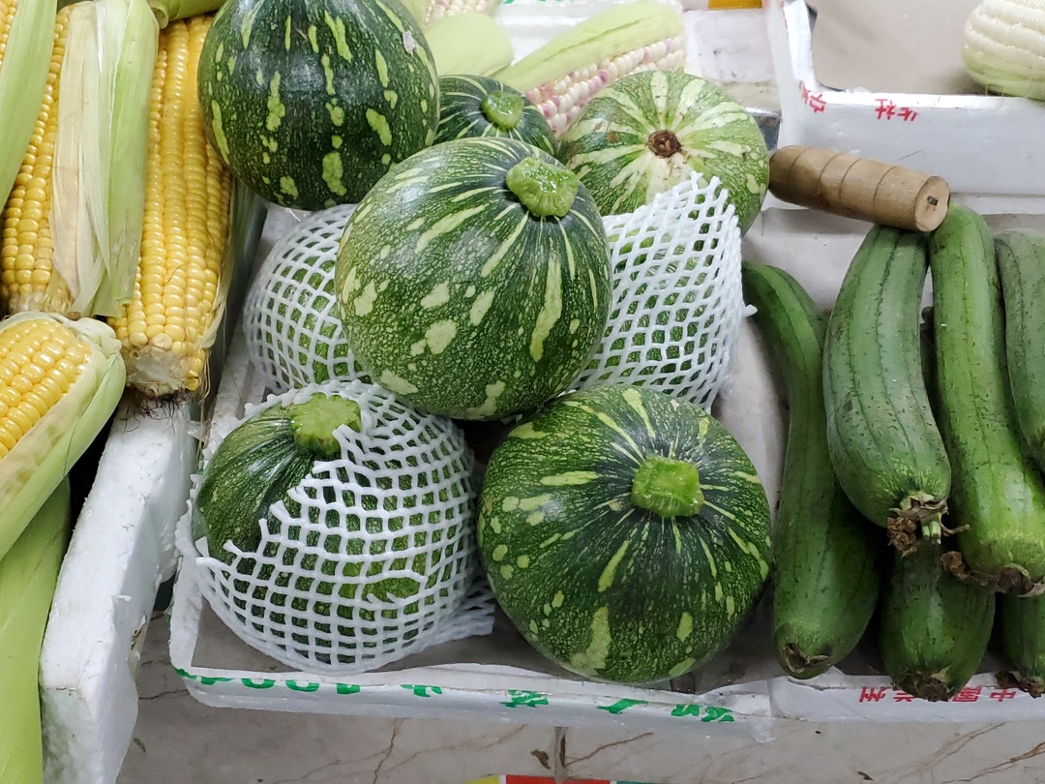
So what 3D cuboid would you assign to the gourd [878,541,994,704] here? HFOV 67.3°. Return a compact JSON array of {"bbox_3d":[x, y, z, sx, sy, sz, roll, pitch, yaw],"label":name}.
[{"bbox_3d":[0.255,0.058,0.491,0.065,0.065,0.265,12,59,7],"label":"gourd"}]

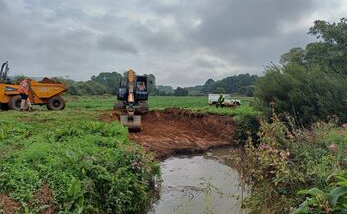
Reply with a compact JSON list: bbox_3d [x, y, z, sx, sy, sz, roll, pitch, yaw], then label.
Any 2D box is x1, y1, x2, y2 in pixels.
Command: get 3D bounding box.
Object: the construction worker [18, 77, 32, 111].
[{"bbox_3d":[-7.920,-0.660,13.400,0.620,1.760,0.520,0,4,-9],"label":"construction worker"}]

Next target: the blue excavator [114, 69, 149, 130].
[{"bbox_3d":[-3.100,-0.750,18.800,2.600,3.600,7.000,0,4,-9],"label":"blue excavator"}]

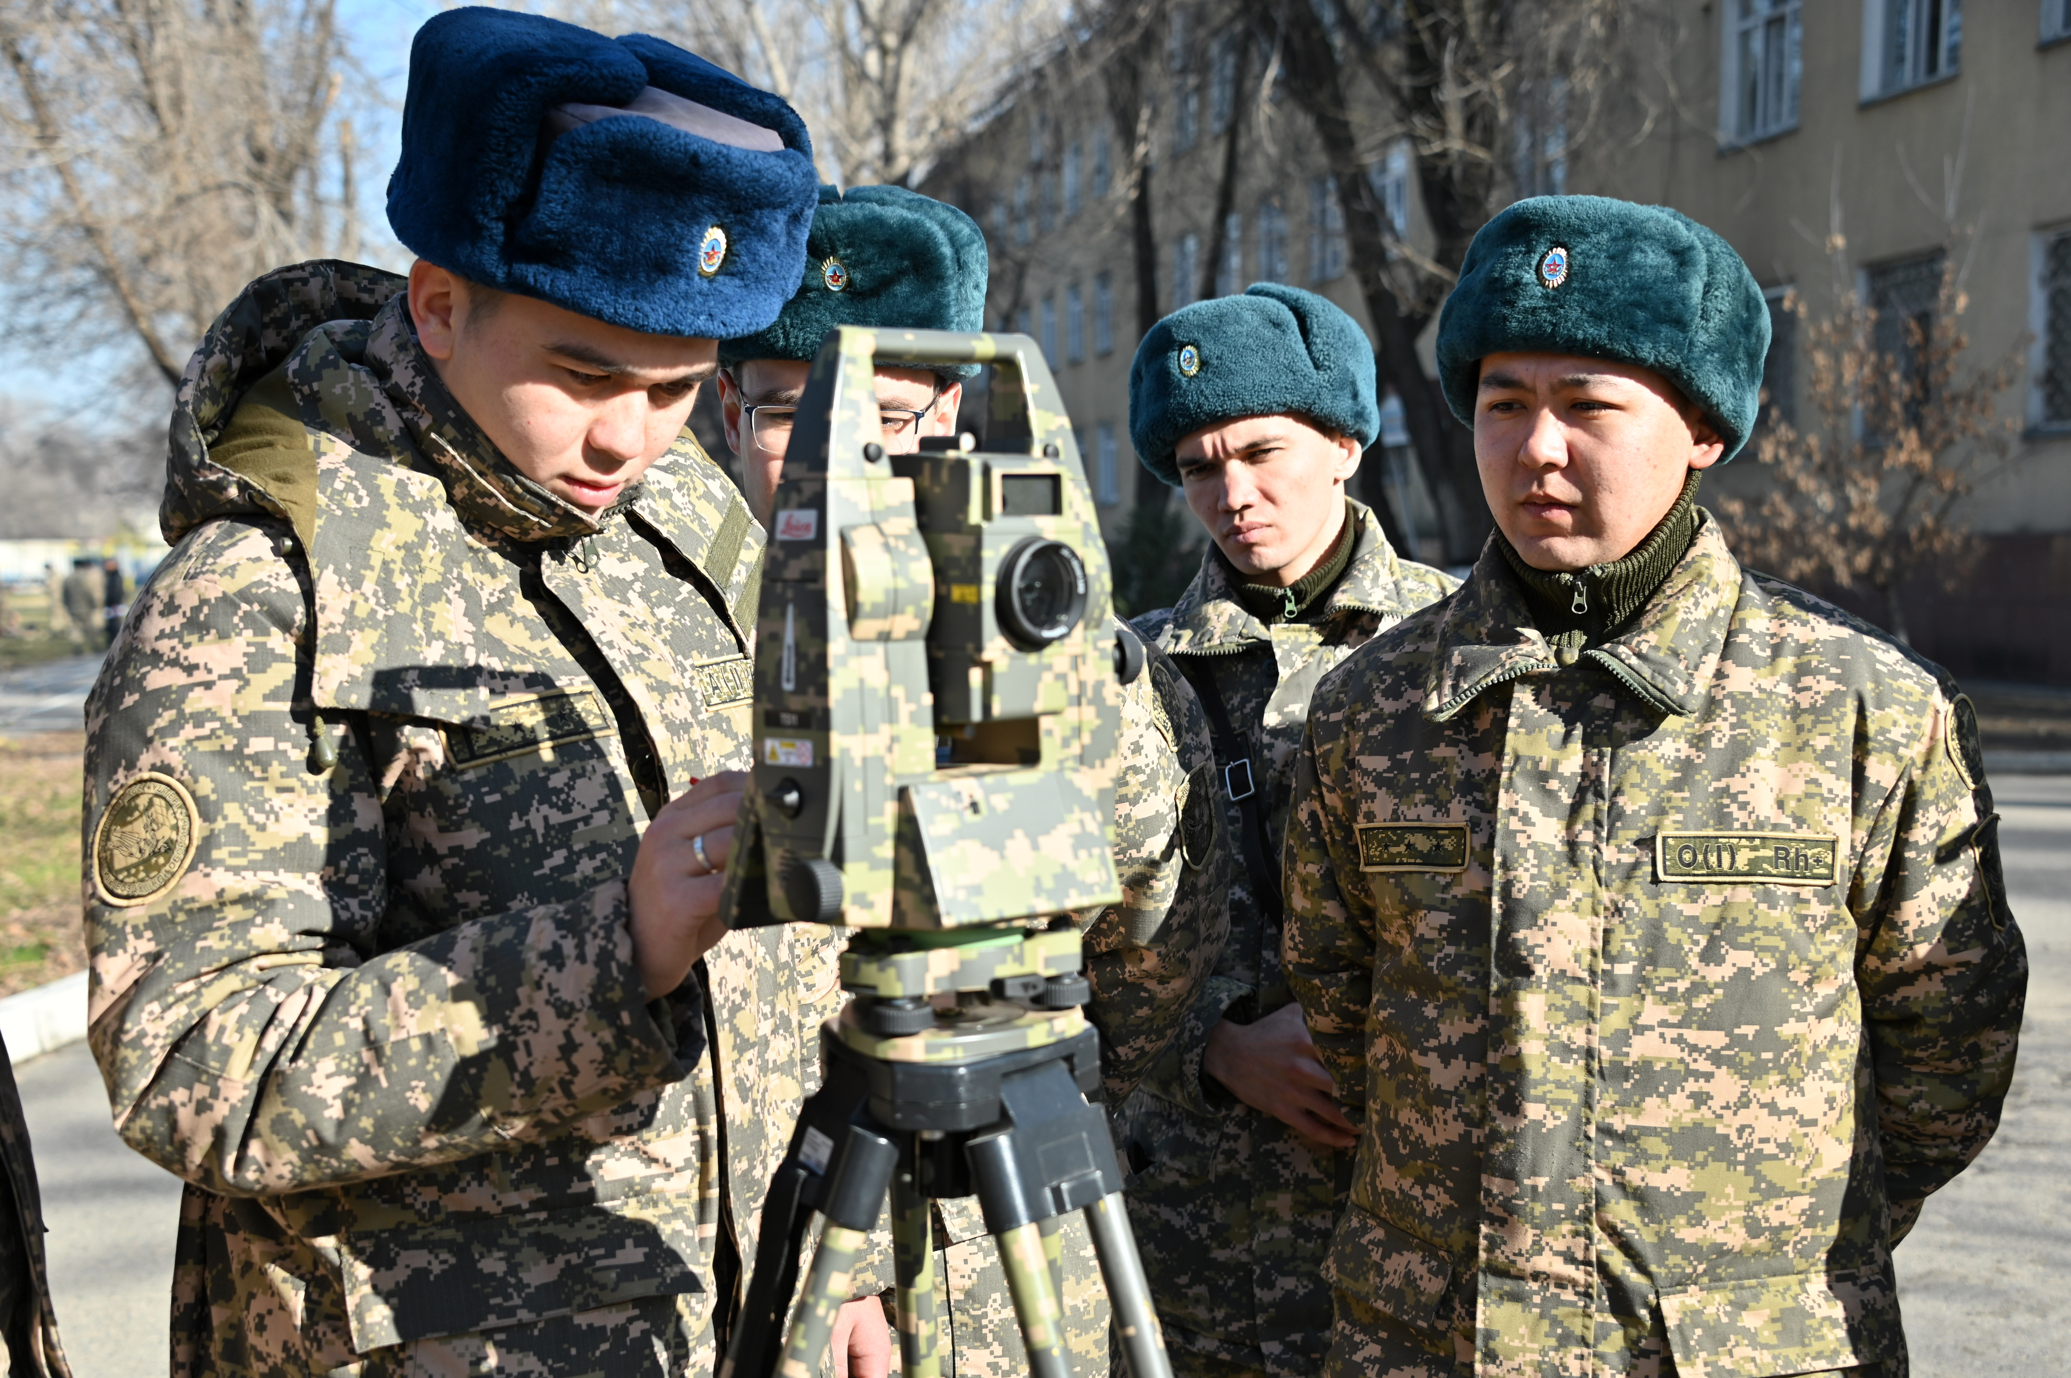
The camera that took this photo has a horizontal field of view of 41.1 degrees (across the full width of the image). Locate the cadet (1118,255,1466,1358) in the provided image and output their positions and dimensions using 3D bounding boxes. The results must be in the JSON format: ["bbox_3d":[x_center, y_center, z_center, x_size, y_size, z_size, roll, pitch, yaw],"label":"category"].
[{"bbox_3d":[0.268,0.503,2.750,0.520,1.800,0.360,1,3,25],"label":"cadet"}]

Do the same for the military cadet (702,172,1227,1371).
[{"bbox_3d":[-0.075,0.494,2.350,0.530,1.840,0.360,0,3,2],"label":"military cadet"}]

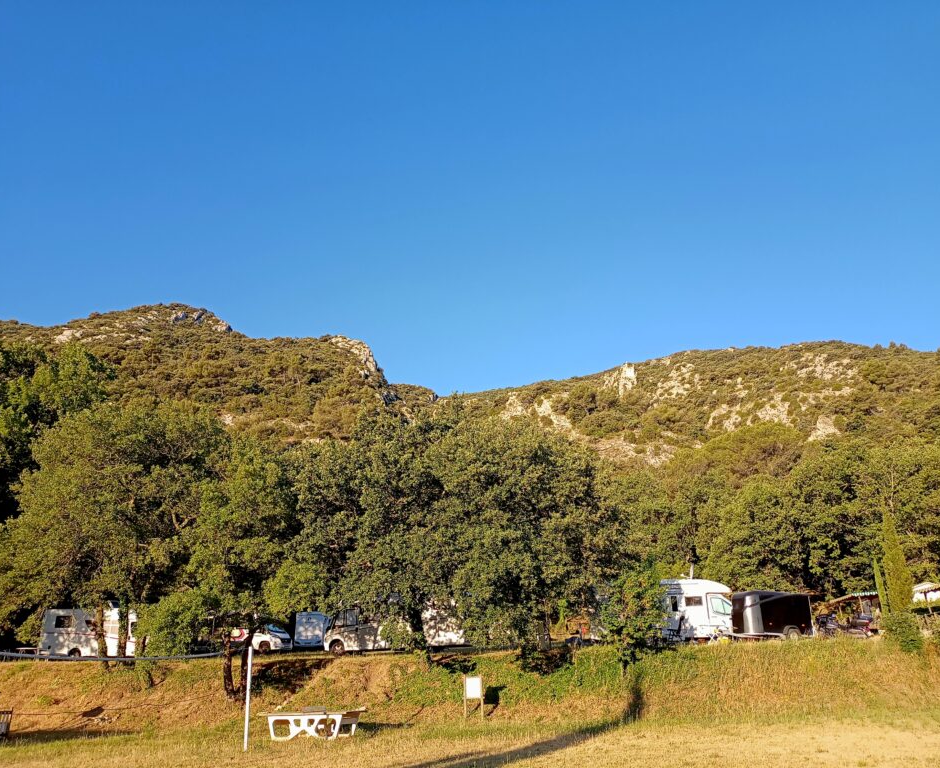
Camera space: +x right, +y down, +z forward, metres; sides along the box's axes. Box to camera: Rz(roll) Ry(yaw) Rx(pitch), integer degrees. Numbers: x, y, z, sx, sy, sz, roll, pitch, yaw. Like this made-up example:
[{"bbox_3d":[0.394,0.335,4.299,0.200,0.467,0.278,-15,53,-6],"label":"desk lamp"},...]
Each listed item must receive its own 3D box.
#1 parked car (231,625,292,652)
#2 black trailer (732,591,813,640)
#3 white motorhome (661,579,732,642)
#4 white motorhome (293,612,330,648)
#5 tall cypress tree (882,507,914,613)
[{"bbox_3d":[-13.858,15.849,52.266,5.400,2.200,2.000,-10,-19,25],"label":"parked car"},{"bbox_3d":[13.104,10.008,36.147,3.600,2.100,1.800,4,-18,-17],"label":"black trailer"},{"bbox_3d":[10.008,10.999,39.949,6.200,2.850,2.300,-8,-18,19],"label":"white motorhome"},{"bbox_3d":[-11.184,19.311,65.066,2.300,2.850,6.800,-5,-16,13],"label":"white motorhome"},{"bbox_3d":[23.248,10.055,45.353,1.500,6.600,1.500,-2,-17,0],"label":"tall cypress tree"}]

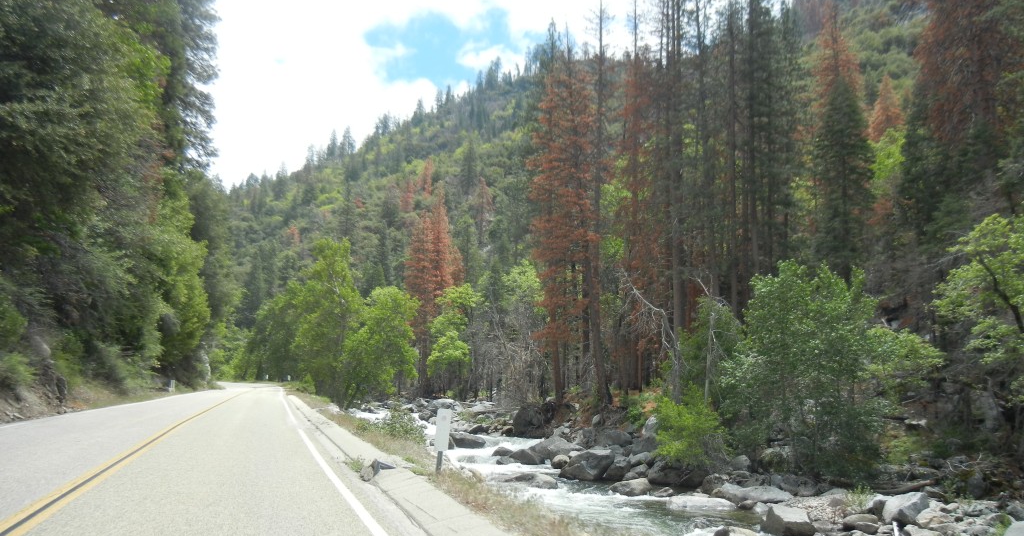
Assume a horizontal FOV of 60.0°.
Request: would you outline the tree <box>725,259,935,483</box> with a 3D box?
[{"bbox_3d":[11.273,3.522,31.313,7.690,7.640,6.540,-2,-8,20],"label":"tree"}]

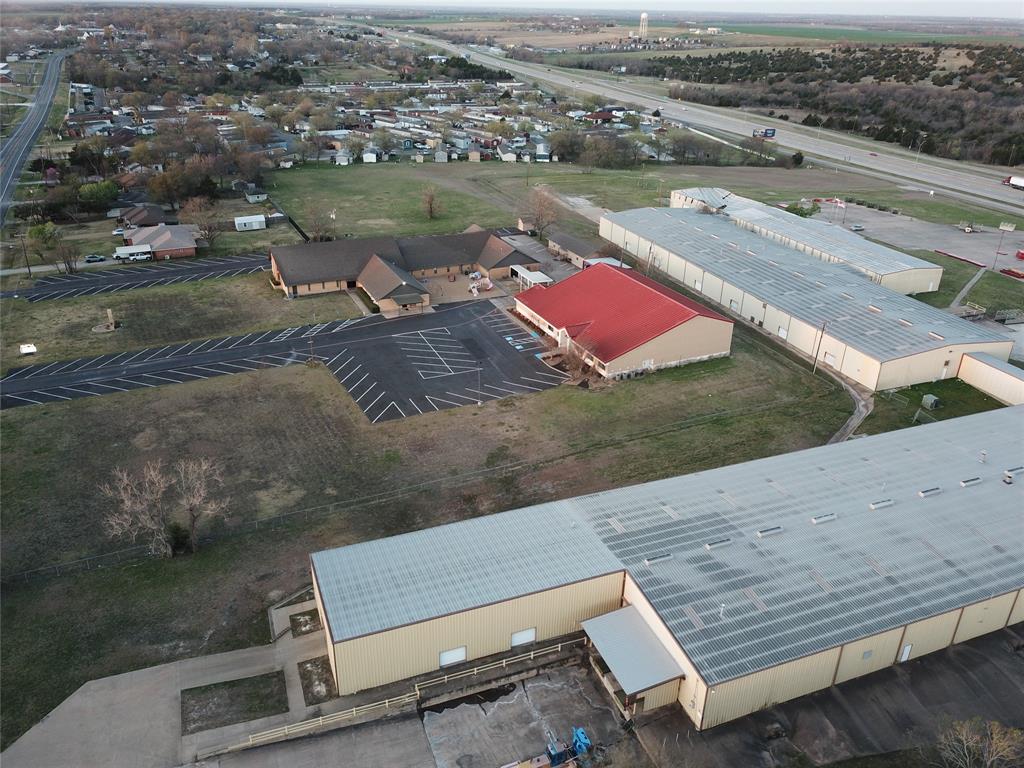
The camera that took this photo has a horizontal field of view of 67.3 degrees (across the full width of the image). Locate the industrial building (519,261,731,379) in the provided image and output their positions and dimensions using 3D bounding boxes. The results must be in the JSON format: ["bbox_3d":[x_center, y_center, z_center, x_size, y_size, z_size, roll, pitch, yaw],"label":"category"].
[{"bbox_3d":[21.566,-14.789,155.476,27.982,8.892,36.656,-11,29,-23],"label":"industrial building"}]

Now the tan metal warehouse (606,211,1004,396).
[{"bbox_3d":[59.798,-26.449,183.427,32.441,6.500,106.064,-9,28,-19],"label":"tan metal warehouse"}]

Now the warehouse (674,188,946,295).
[{"bbox_3d":[77.285,-42.905,217.772,18.949,6.375,91.344,-8,28,-18],"label":"warehouse"}]

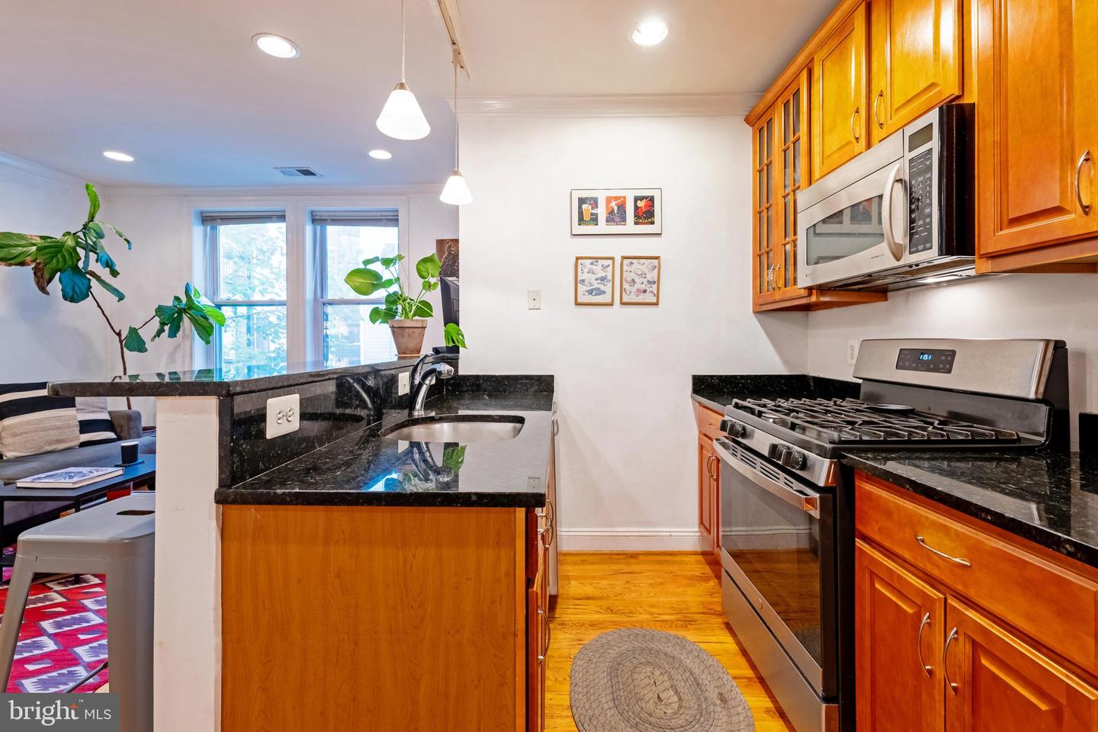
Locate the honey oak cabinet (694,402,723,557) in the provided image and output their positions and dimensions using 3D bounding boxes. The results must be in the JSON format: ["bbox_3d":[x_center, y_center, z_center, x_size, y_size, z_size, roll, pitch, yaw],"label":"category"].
[{"bbox_3d":[1.170,0.656,2.213,0.635,0.892,0.560,0,2,1],"label":"honey oak cabinet"}]

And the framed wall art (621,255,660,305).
[{"bbox_3d":[0.527,-0.494,2.450,0.228,0.286,0.020,0,2,1],"label":"framed wall art"}]

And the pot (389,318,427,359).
[{"bbox_3d":[-0.795,-0.161,2.420,0.215,0.212,0.215,0,2,0],"label":"pot"}]

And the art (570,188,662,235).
[{"bbox_3d":[0.384,-0.886,2.438,0.525,0.268,0.020,0,2,1],"label":"art"}]

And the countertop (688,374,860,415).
[{"bbox_3d":[1.155,0.139,2.192,0.662,0.157,0.560,0,2,1],"label":"countertop"}]

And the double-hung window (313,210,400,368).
[{"bbox_3d":[-1.728,-0.570,3.861,0.800,1.632,0.120,0,2,2],"label":"double-hung window"}]

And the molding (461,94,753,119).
[{"bbox_3d":[0.332,-1.442,2.367,1.677,0.095,0.090,0,2,2],"label":"molding"}]

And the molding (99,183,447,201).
[{"bbox_3d":[-2.338,-1.503,3.684,3.149,0.090,0.080,0,2,2],"label":"molding"}]

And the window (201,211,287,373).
[{"bbox_3d":[-2.728,-0.574,3.888,0.800,1.643,0.120,0,2,2],"label":"window"}]

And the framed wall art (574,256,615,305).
[{"bbox_3d":[0.258,-0.488,2.438,0.235,0.285,0.020,0,2,2],"label":"framed wall art"}]

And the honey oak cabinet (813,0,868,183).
[{"bbox_3d":[1.272,-1.052,1.664,0.340,0.550,0.350,0,2,2],"label":"honey oak cabinet"}]

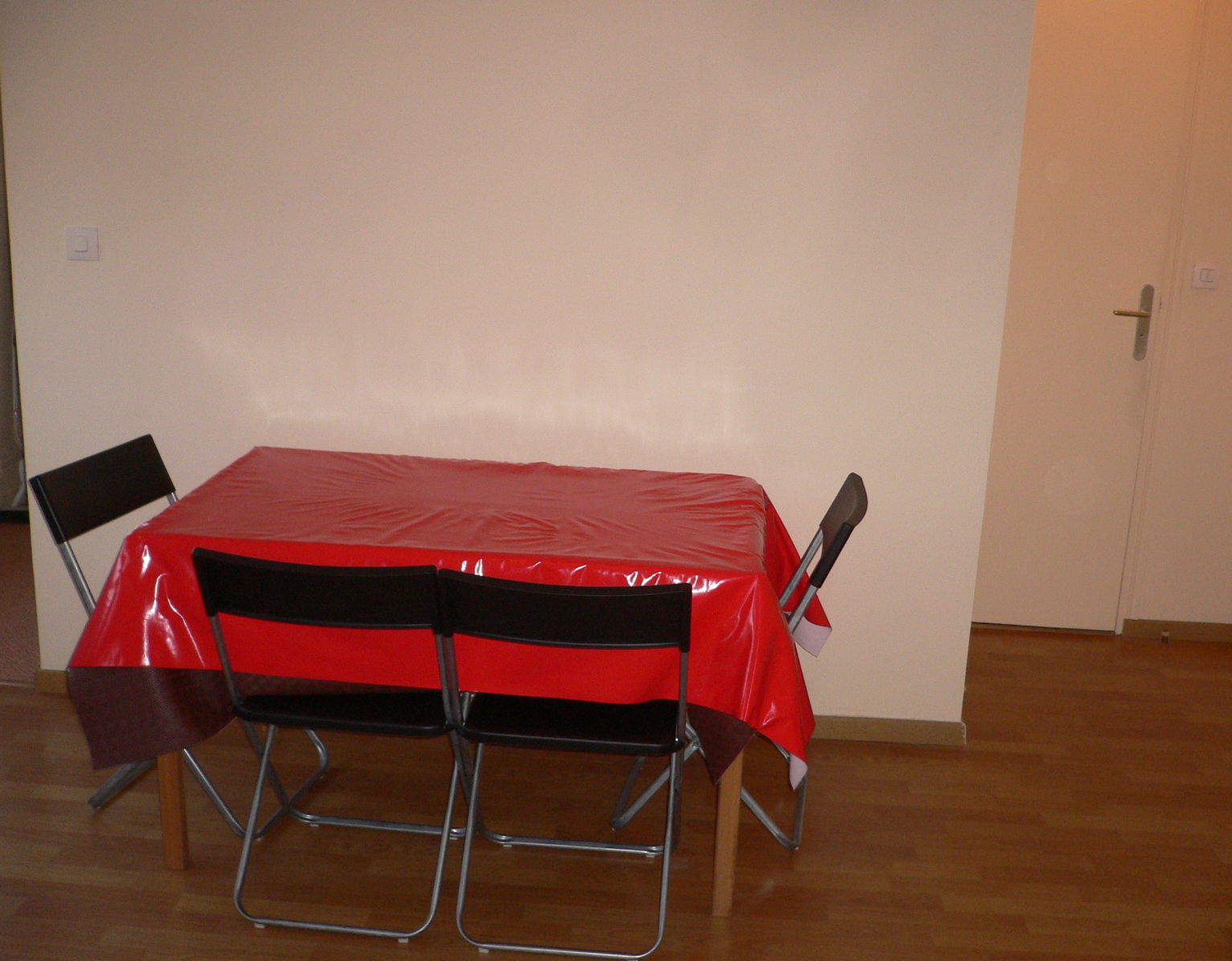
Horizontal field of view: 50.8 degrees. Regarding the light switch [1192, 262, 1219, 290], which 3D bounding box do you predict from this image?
[{"bbox_3d":[1.776,-0.615,3.902,0.080,0.080,0.012,3,13,3],"label":"light switch"}]

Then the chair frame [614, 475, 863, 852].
[{"bbox_3d":[0.264,0.379,2.866,0.475,0.775,0.420,5,14,10],"label":"chair frame"}]

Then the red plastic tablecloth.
[{"bbox_3d":[-0.281,0.241,2.786,1.420,0.430,0.860,3,13,5],"label":"red plastic tablecloth"}]

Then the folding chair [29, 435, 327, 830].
[{"bbox_3d":[-0.930,0.335,2.857,0.475,0.775,0.420,5,14,13],"label":"folding chair"}]

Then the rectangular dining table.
[{"bbox_3d":[-0.291,0.389,2.822,1.310,0.735,0.810,3,13,5],"label":"rectangular dining table"}]

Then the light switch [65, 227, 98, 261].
[{"bbox_3d":[-1.296,-0.575,3.148,0.080,0.080,0.012,3,13,3],"label":"light switch"}]

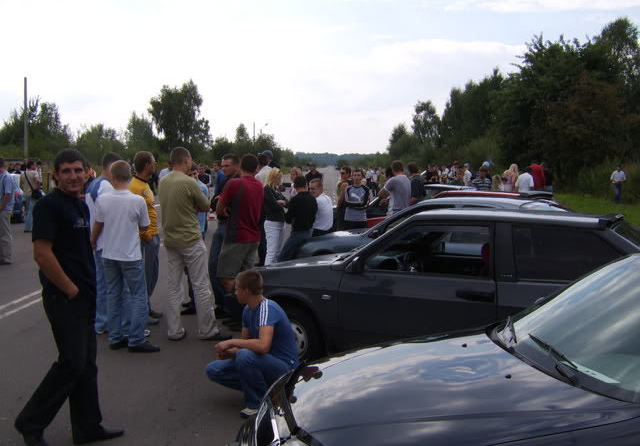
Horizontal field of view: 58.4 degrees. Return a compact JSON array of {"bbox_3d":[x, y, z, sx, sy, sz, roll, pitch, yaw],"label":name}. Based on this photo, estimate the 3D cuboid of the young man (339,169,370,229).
[{"bbox_3d":[0.532,-0.011,8.814,0.500,1.680,0.380,1,6,5],"label":"young man"}]

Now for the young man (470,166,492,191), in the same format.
[{"bbox_3d":[3.540,-0.376,12.687,0.500,1.720,0.360,2,6,10],"label":"young man"}]

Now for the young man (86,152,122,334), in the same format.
[{"bbox_3d":[-2.062,0.178,5.840,0.440,1.790,0.520,-5,8,-42],"label":"young man"}]

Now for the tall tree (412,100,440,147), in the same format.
[{"bbox_3d":[19.879,-15.862,106.974,5.800,14.500,5.500,0,5,0],"label":"tall tree"}]

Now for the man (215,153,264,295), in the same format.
[{"bbox_3d":[-0.833,0.168,6.090,0.520,1.780,0.420,-4,7,-38],"label":"man"}]

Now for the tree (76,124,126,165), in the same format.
[{"bbox_3d":[-21.195,-6.763,55.283,4.800,5.600,4.600,1,6,0],"label":"tree"}]

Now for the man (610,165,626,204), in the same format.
[{"bbox_3d":[14.349,-1.850,27.549,0.620,1.780,0.360,2,6,23],"label":"man"}]

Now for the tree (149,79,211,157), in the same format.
[{"bbox_3d":[-18.058,-12.062,74.187,8.000,13.200,7.500,0,5,0],"label":"tree"}]

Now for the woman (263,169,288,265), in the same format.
[{"bbox_3d":[-0.733,-0.047,9.439,0.400,1.650,0.460,1,6,7],"label":"woman"}]

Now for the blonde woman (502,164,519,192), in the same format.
[{"bbox_3d":[5.408,-0.842,16.385,0.460,1.680,0.360,1,6,5],"label":"blonde woman"}]

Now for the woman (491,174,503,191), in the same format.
[{"bbox_3d":[3.933,-0.316,12.877,0.460,1.520,0.340,1,6,0],"label":"woman"}]

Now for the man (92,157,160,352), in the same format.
[{"bbox_3d":[-1.784,0.303,5.205,0.560,1.720,0.420,1,6,3],"label":"man"}]

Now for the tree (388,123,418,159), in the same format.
[{"bbox_3d":[17.637,-15.706,121.053,6.400,11.500,6.000,0,5,0],"label":"tree"}]

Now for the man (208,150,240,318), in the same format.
[{"bbox_3d":[-1.048,0.159,6.206,0.400,1.790,0.520,-4,8,-41],"label":"man"}]

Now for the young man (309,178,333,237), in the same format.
[{"bbox_3d":[0.003,0.113,8.323,0.500,1.520,0.520,6,8,41],"label":"young man"}]

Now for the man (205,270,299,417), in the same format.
[{"bbox_3d":[-0.474,0.814,4.026,0.740,0.970,0.560,-3,6,-25],"label":"man"}]

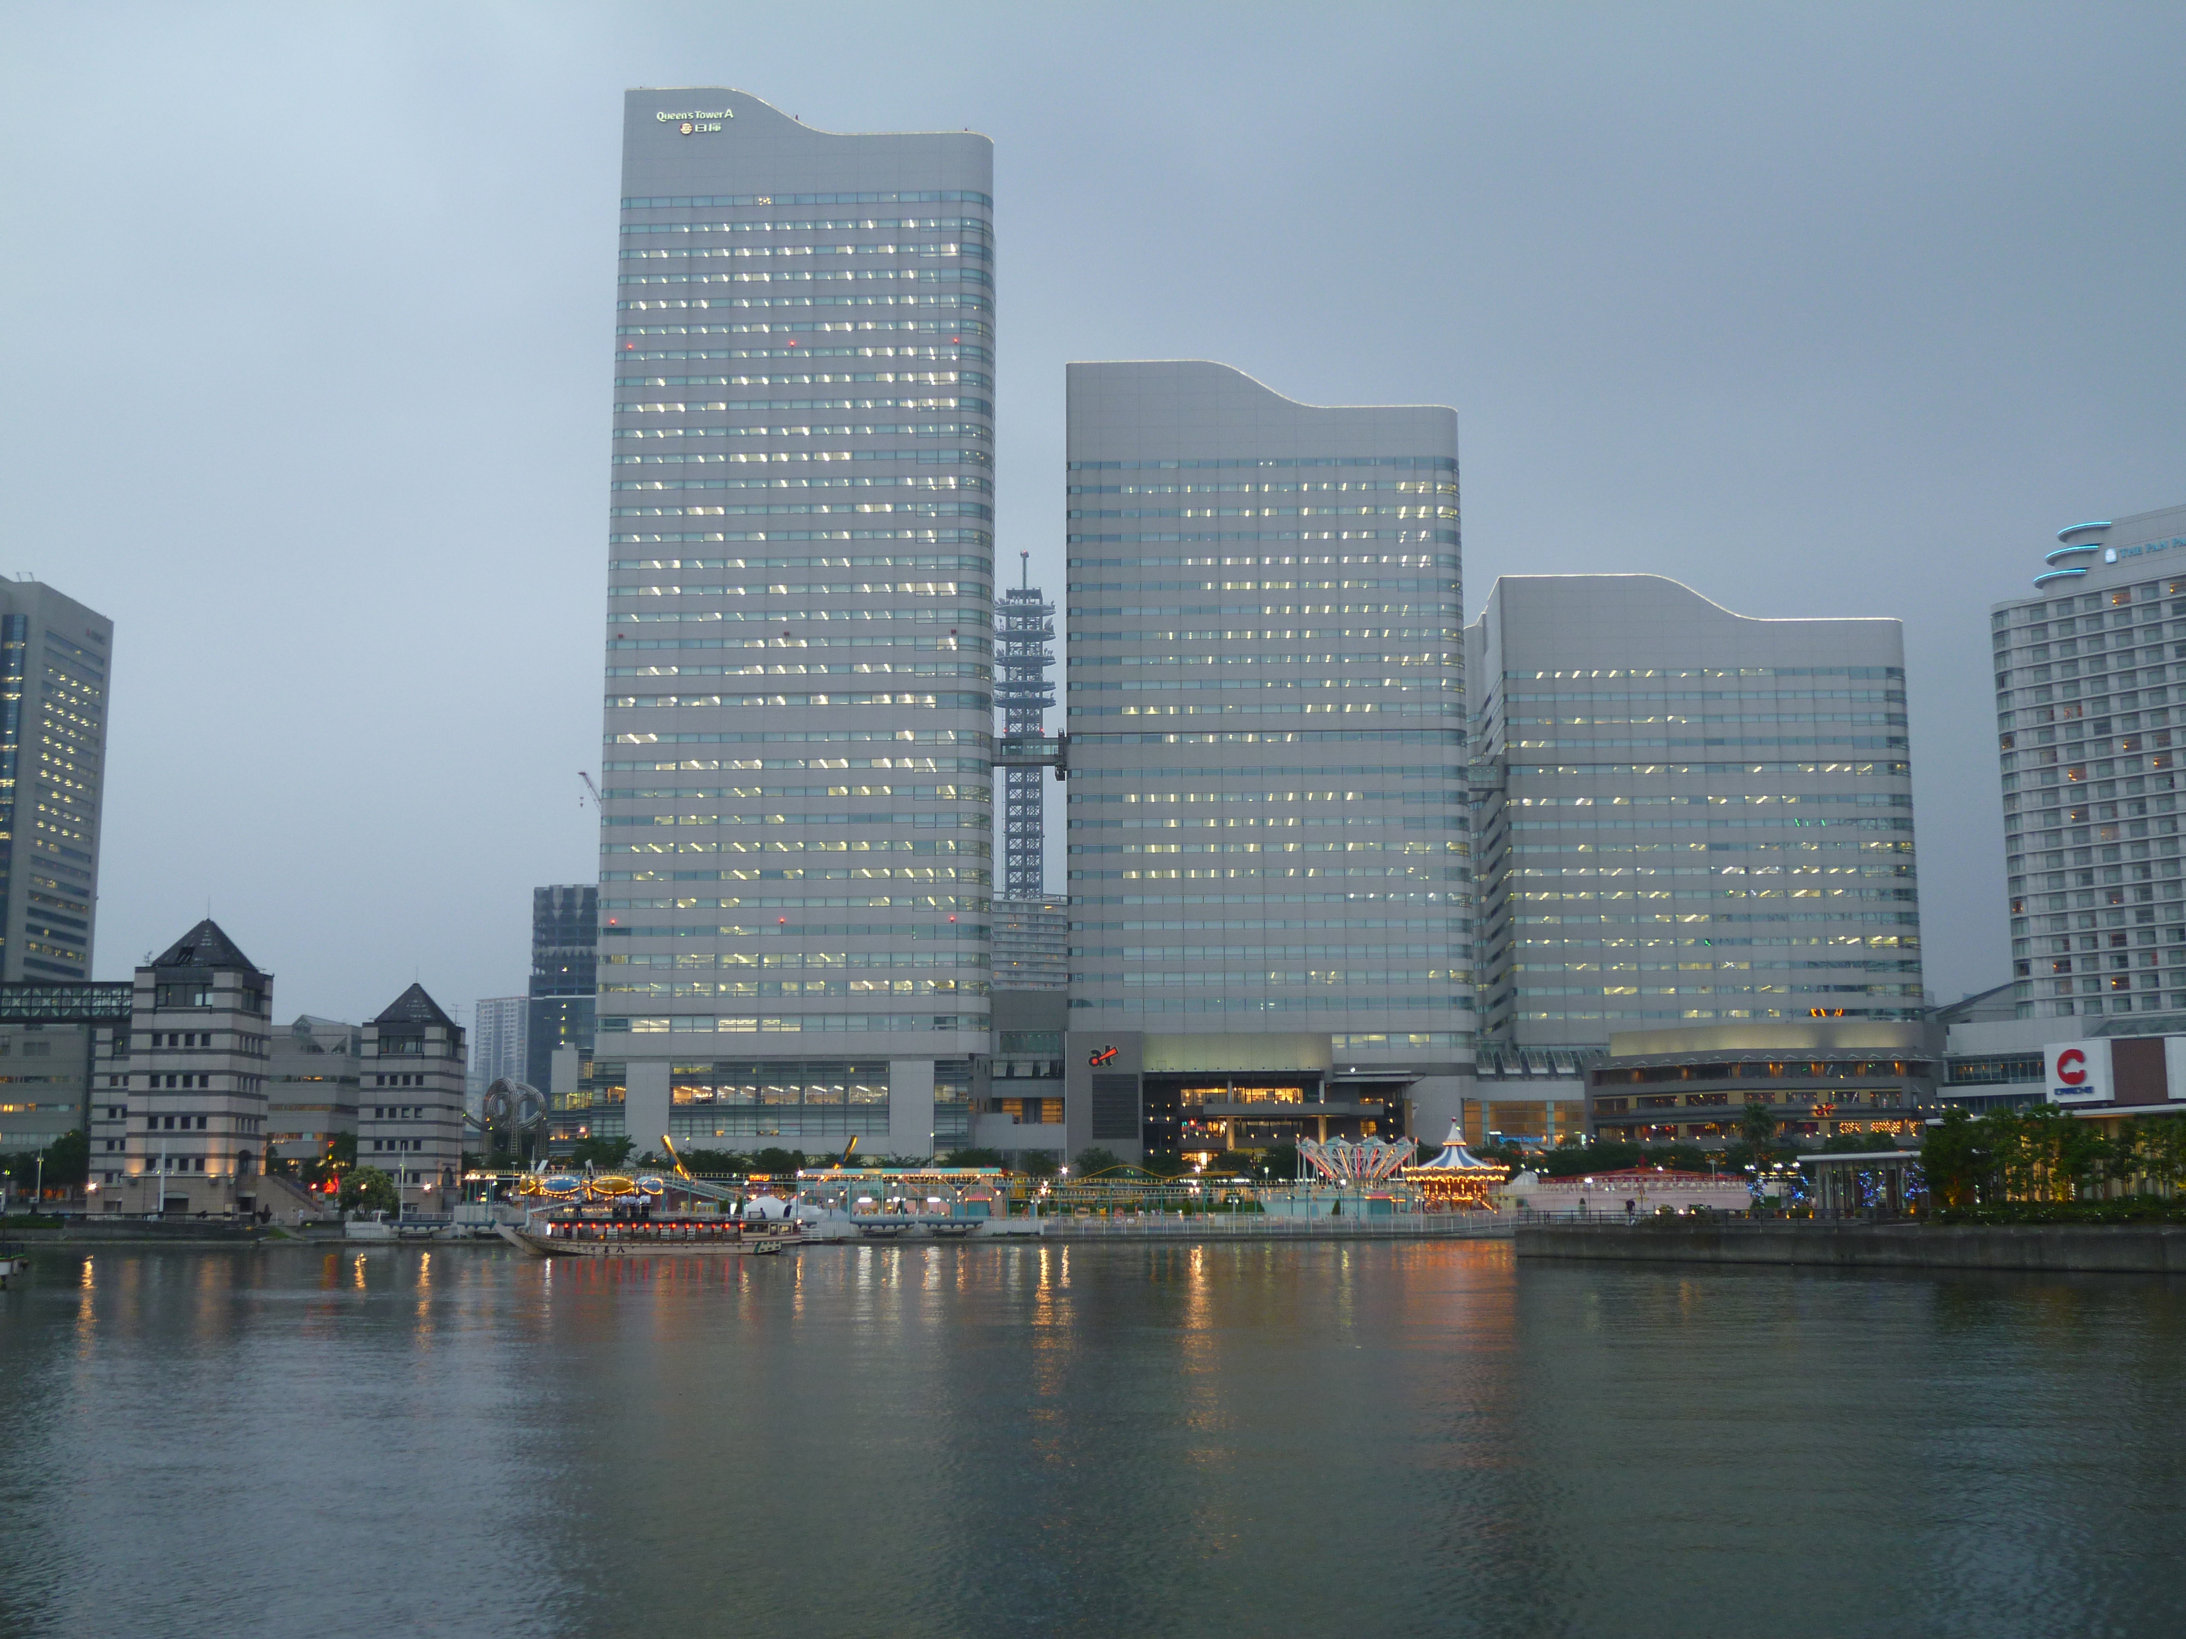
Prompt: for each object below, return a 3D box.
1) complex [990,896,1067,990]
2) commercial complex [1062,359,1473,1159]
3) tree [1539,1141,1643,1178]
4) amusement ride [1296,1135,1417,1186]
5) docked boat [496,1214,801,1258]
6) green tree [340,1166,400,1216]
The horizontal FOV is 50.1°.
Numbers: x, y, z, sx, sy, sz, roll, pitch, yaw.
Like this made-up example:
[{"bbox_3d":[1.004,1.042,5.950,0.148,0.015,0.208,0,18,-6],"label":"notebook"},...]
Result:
[{"bbox_3d":[-20.734,72.552,763.890,36.000,90.000,28.000,3,-9,-18],"label":"complex"},{"bbox_3d":[29.182,-4.911,404.475,66.000,138.500,46.000,0,-9,2],"label":"commercial complex"},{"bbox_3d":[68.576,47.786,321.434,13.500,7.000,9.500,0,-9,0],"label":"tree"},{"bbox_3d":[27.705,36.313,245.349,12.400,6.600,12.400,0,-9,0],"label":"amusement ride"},{"bbox_3d":[-31.443,29.683,165.940,21.750,3.320,4.500,-1,-9,4],"label":"docked boat"},{"bbox_3d":[-72.763,37.444,235.080,6.100,5.300,6.000,0,-9,0],"label":"green tree"}]

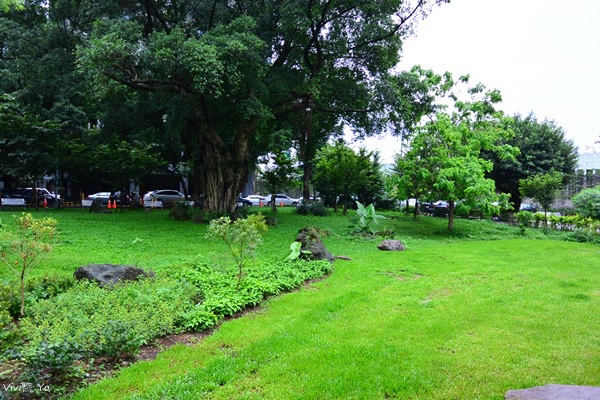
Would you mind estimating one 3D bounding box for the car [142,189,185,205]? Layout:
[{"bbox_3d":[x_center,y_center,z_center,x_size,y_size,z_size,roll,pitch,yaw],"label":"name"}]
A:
[{"bbox_3d":[-12.709,-0.191,43.000,4.500,1.520,1.780,1,1,-35],"label":"car"}]

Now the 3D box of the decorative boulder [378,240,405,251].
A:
[{"bbox_3d":[2.664,1.325,13.100,0.860,0.300,0.600,2,1,0],"label":"decorative boulder"}]

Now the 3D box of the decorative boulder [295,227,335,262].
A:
[{"bbox_3d":[0.338,1.038,10.500,0.930,0.850,0.750,2,1,0],"label":"decorative boulder"}]

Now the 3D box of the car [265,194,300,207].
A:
[{"bbox_3d":[-1.983,0.074,51.000,4.450,1.450,1.800,0,1,-7],"label":"car"}]

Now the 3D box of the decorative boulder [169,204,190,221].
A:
[{"bbox_3d":[-6.506,0.681,24.500,1.050,0.880,0.900,2,1,0],"label":"decorative boulder"}]

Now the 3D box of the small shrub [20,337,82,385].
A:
[{"bbox_3d":[-2.043,1.328,3.700,0.520,0.340,0.460,1,1,-29],"label":"small shrub"}]

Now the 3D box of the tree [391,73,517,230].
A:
[{"bbox_3d":[6.208,-1.962,18.200,5.096,6.390,4.700,0,1,0],"label":"tree"}]

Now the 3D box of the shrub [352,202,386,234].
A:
[{"bbox_3d":[2.507,0.622,16.000,1.138,1.209,1.050,0,1,0],"label":"shrub"}]

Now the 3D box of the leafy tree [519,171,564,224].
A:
[{"bbox_3d":[10.894,-0.068,20.300,2.075,2.526,2.000,0,1,0],"label":"leafy tree"}]

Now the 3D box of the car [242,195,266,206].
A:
[{"bbox_3d":[-5.359,0.118,53.000,4.500,1.460,1.780,2,1,-17],"label":"car"}]

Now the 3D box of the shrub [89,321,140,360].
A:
[{"bbox_3d":[-1.731,1.311,4.200,0.485,0.373,0.450,0,1,0],"label":"shrub"}]

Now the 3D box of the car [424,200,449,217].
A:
[{"bbox_3d":[13.444,0.831,44.000,1.780,1.480,4.500,2,1,3],"label":"car"}]

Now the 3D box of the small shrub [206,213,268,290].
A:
[{"bbox_3d":[-0.986,0.813,7.100,0.978,1.231,0.900,0,1,0],"label":"small shrub"}]

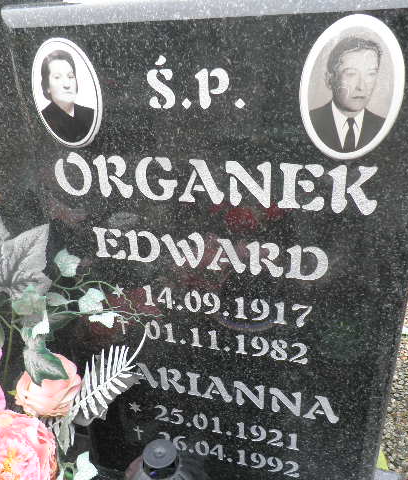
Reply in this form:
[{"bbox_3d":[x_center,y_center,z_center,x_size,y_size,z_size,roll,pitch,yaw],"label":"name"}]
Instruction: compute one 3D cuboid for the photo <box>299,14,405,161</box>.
[{"bbox_3d":[0.175,-0.176,0.530,0.119,0.167,0.011,5,27,15],"label":"photo"}]

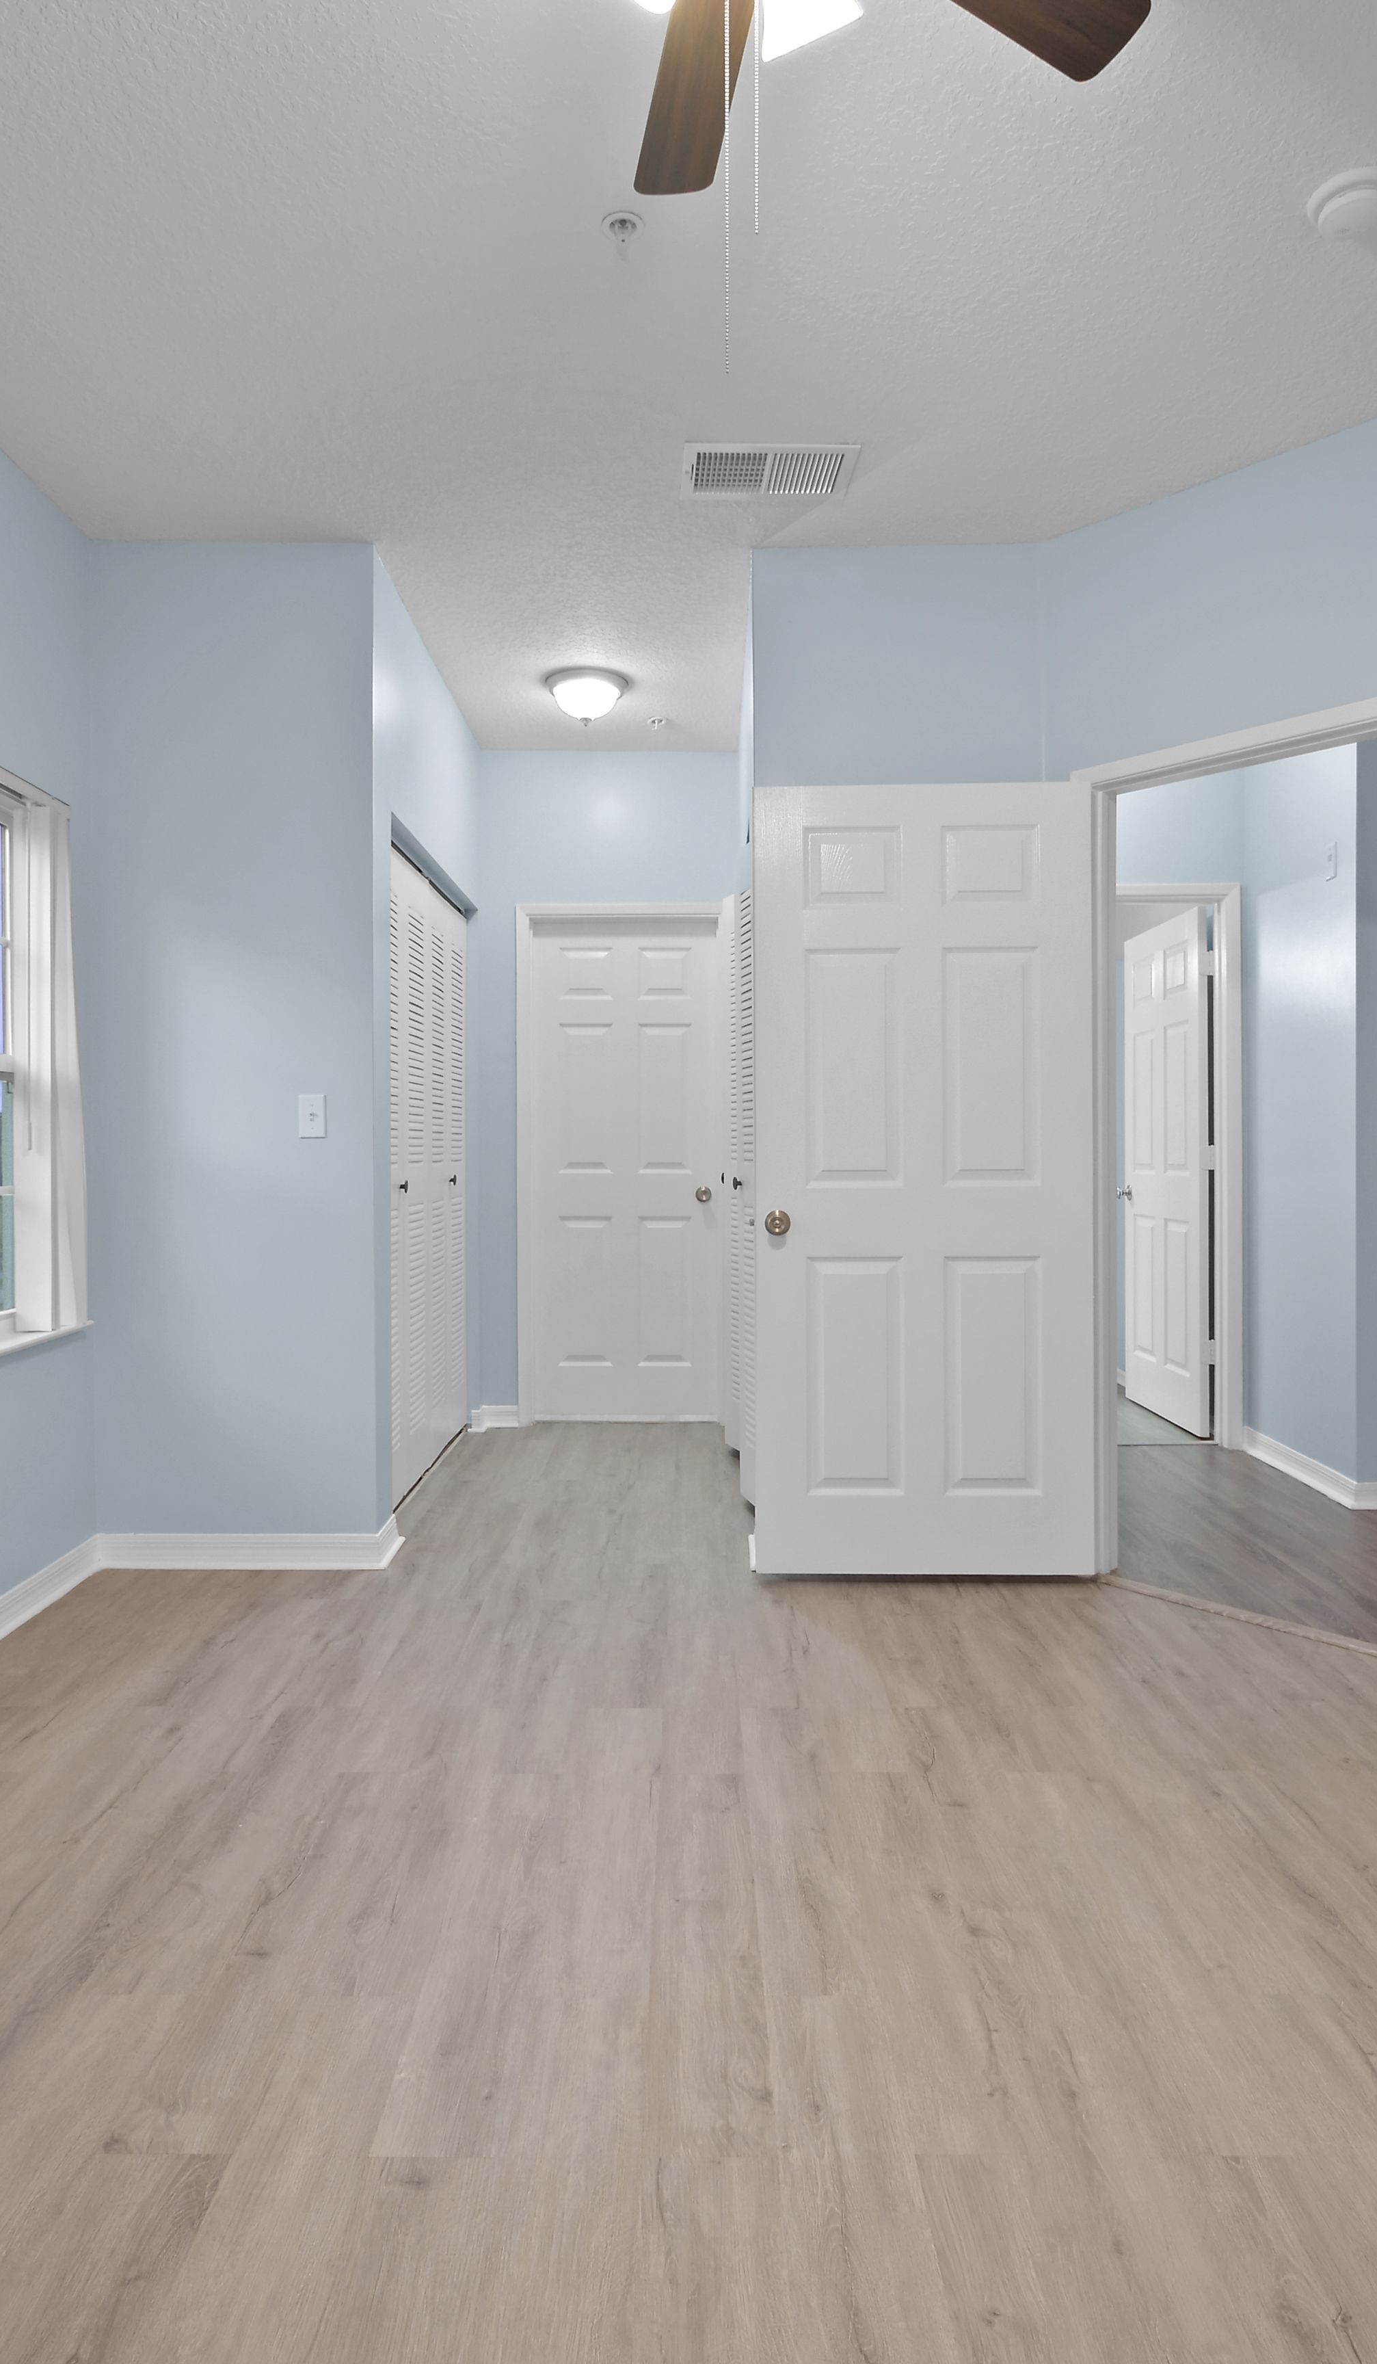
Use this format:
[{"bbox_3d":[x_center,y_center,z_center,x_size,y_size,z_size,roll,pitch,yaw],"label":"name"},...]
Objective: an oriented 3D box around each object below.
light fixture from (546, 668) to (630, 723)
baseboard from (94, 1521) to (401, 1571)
[{"bbox_3d":[-0.349,-1.643,4.395,0.305,0.140,0.305,0,1,0],"label":"light fixture"},{"bbox_3d":[-1.198,0.991,3.505,0.780,0.092,0.200,0,1,0],"label":"baseboard"}]

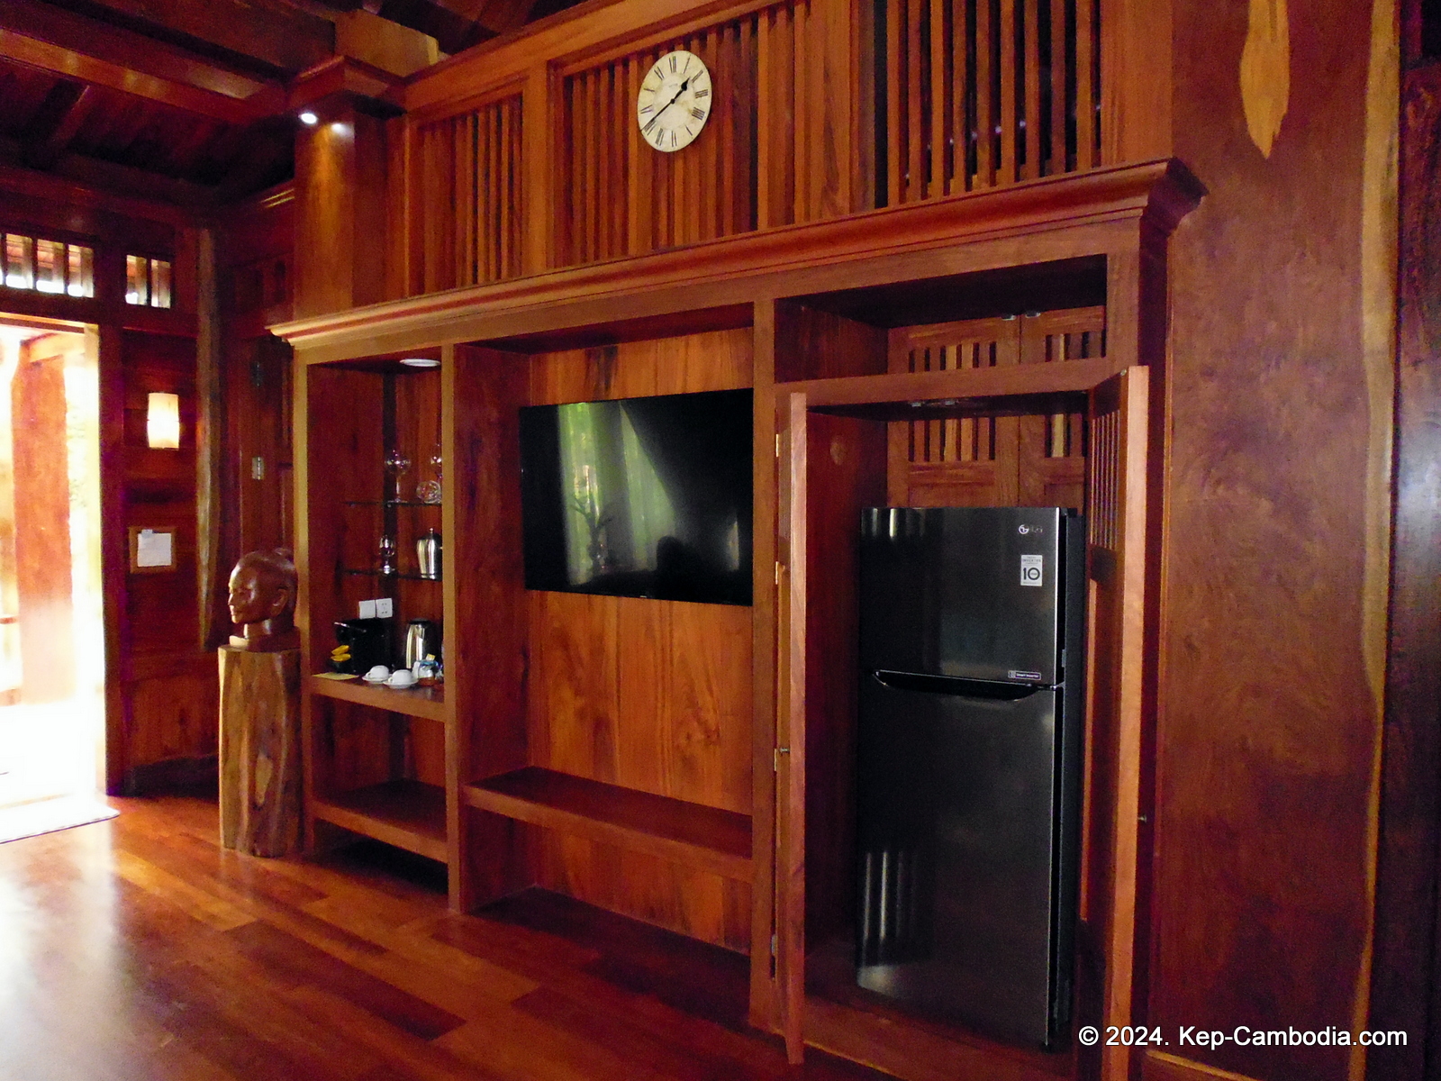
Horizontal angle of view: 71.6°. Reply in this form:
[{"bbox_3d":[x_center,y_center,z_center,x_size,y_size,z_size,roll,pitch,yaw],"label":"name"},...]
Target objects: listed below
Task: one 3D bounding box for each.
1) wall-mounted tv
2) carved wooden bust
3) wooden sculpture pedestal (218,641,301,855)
[{"bbox_3d":[-0.250,-0.148,3.545,1.235,0.710,0.060,2,3,36],"label":"wall-mounted tv"},{"bbox_3d":[-2.049,0.258,4.463,0.270,0.437,0.305,2,3,36],"label":"carved wooden bust"},{"bbox_3d":[-2.075,0.926,4.510,0.320,0.901,0.310,2,3,36],"label":"wooden sculpture pedestal"}]

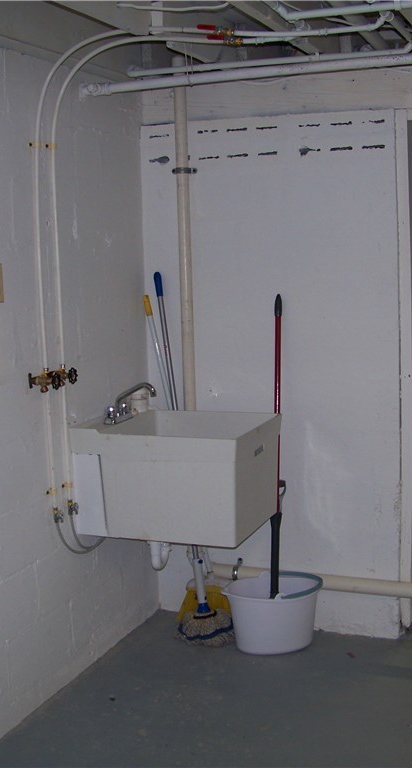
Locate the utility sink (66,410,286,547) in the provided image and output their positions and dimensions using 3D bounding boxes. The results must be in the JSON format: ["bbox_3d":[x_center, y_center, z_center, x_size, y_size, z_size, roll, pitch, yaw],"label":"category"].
[{"bbox_3d":[-0.090,0.312,3.506,0.609,0.374,0.466,1,8,22],"label":"utility sink"}]

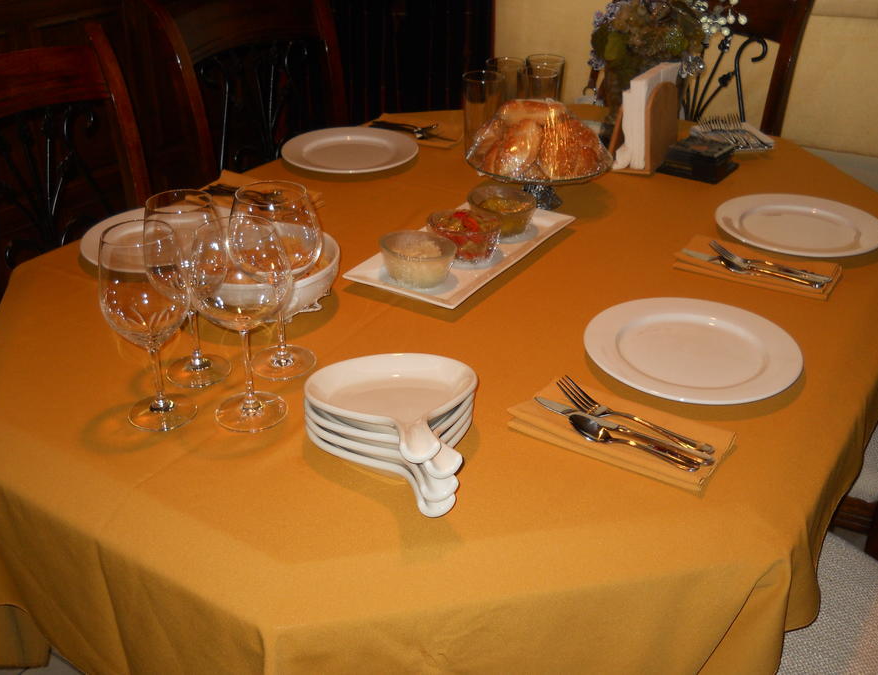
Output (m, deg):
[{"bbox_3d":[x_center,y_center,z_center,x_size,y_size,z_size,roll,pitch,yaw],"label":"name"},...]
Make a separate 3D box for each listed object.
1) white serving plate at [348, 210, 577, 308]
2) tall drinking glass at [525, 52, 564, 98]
[{"bbox_3d":[0.045,-0.135,1.489,0.184,0.020,0.396,18,33,27],"label":"white serving plate"},{"bbox_3d":[0.217,-0.497,1.997,0.079,0.158,0.079,0,30,0],"label":"tall drinking glass"}]

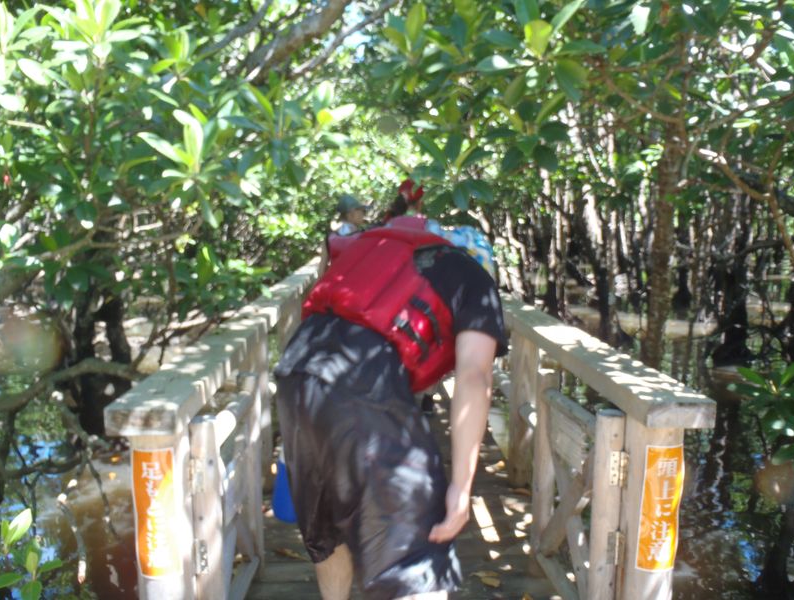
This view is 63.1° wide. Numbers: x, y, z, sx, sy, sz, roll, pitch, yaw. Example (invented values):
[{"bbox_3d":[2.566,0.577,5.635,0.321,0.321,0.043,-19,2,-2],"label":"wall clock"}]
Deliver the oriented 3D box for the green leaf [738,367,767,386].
[{"bbox_3d":[1.154,0.248,2.100,0.114,0.042,0.035,30,6,28],"label":"green leaf"}]

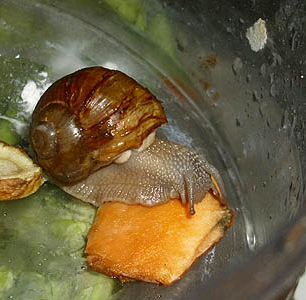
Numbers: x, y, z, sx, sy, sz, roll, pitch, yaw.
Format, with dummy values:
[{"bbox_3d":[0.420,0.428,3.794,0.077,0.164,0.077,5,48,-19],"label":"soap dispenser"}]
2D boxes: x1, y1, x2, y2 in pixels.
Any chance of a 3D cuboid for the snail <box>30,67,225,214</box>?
[{"bbox_3d":[-0.010,-0.003,0.141,0.063,0.038,0.036,18,56,13],"label":"snail"}]

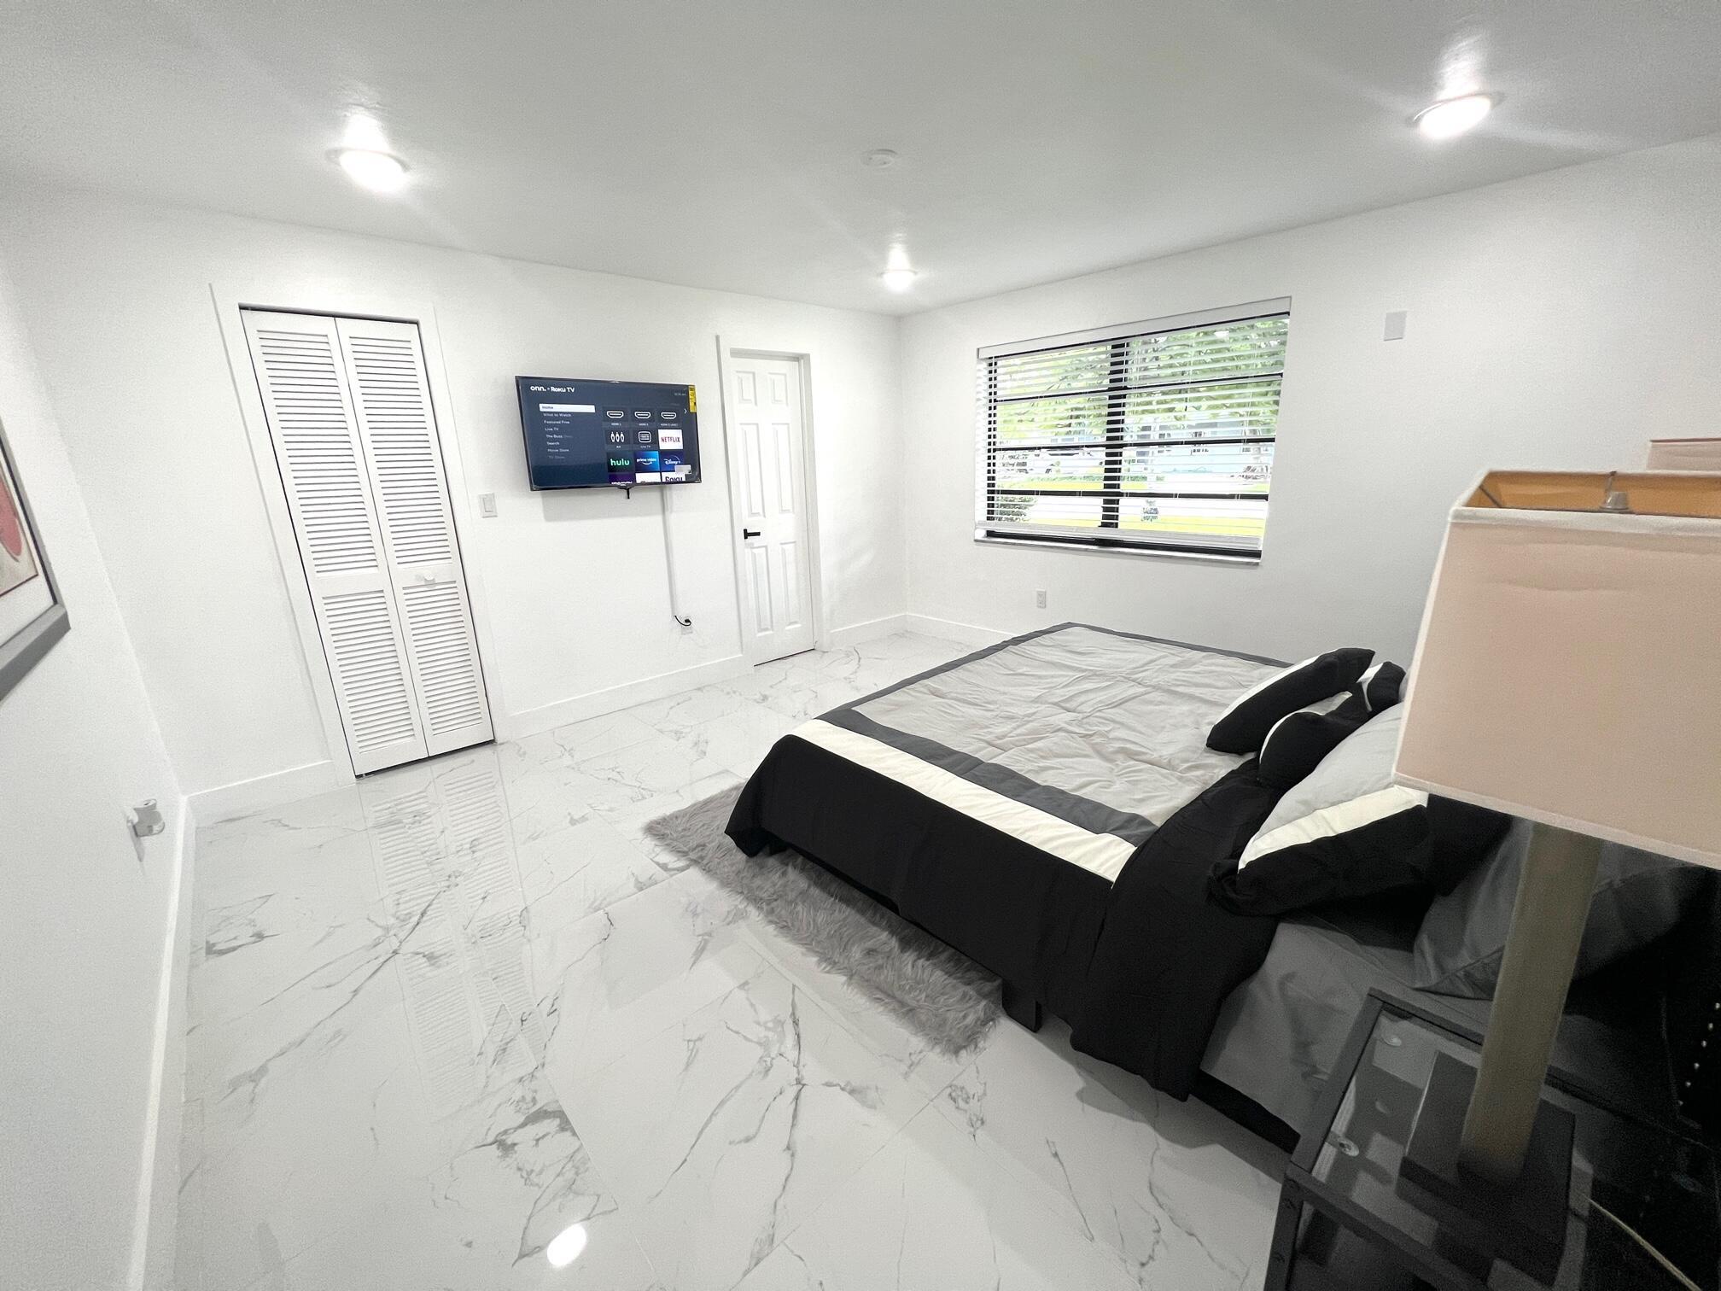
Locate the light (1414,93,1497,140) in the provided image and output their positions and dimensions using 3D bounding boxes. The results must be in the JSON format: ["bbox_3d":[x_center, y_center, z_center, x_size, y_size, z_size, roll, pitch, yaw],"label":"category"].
[{"bbox_3d":[1.902,-1.691,2.066,0.195,0.040,0.195,-15,21,-41],"label":"light"}]

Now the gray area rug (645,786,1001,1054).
[{"bbox_3d":[-0.024,0.776,2.373,0.860,0.040,1.540,-15,21,-41],"label":"gray area rug"}]

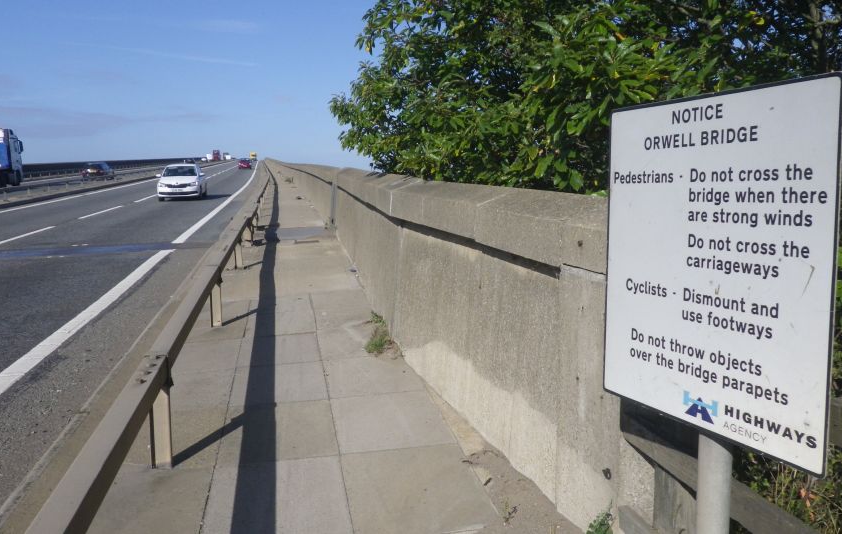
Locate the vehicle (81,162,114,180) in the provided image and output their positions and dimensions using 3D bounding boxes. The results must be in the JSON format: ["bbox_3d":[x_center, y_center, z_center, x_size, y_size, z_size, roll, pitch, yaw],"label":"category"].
[{"bbox_3d":[-26.600,-7.900,58.000,1.800,1.490,4.300,-2,9,-12],"label":"vehicle"}]

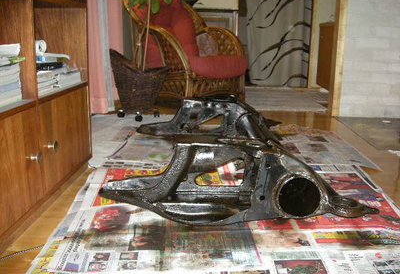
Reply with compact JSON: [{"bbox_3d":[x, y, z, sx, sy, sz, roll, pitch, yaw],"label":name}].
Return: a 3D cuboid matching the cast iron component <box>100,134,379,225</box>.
[{"bbox_3d":[0.098,0.123,1.292,0.836,0.231,0.264,2,14,4],"label":"cast iron component"}]

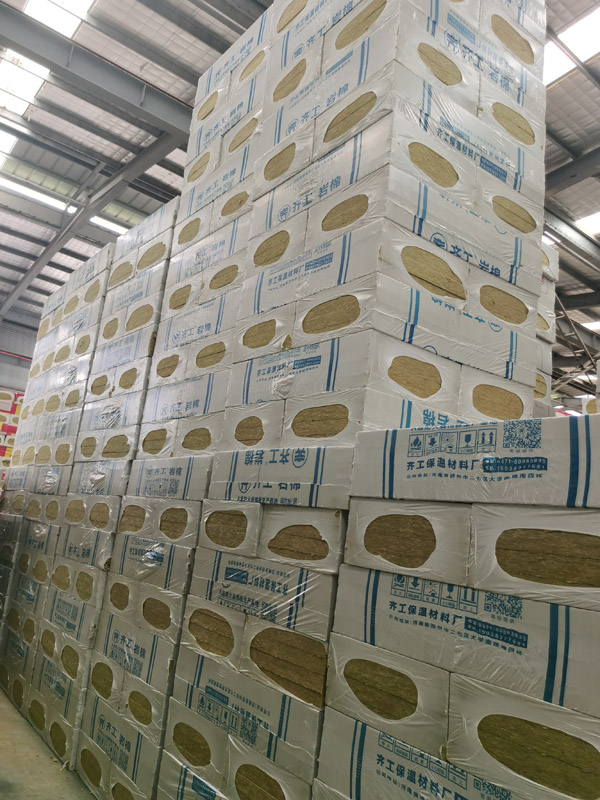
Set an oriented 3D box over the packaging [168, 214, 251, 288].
[{"bbox_3d":[-0.445,-0.983,4.619,0.600,0.262,1.204,16,-15,-36],"label":"packaging"}]

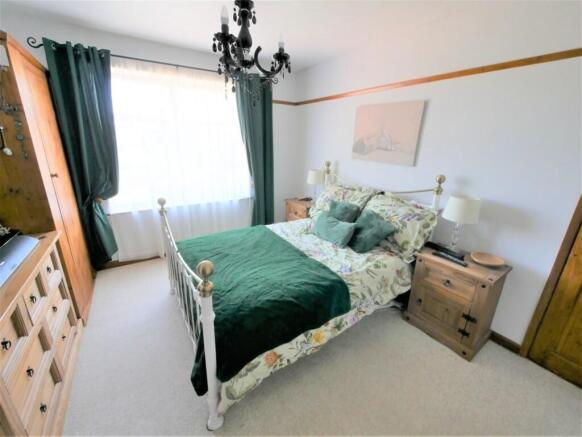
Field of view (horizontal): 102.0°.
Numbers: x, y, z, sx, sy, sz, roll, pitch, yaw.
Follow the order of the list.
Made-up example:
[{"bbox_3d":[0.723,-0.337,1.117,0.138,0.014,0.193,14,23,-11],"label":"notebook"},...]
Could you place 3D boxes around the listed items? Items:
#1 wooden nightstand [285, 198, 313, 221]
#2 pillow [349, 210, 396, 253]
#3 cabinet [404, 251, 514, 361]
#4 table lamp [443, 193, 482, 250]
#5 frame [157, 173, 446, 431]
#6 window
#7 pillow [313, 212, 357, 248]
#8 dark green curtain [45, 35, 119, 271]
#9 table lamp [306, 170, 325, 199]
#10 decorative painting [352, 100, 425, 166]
[{"bbox_3d":[0.212,0.084,3.502,0.390,0.640,0.530,-10,21,-33],"label":"wooden nightstand"},{"bbox_3d":[0.696,0.139,2.105,0.380,0.130,0.380,-41,35,-3],"label":"pillow"},{"bbox_3d":[1.305,0.623,1.907,0.400,0.640,0.530,-10,21,-33],"label":"cabinet"},{"bbox_3d":[1.341,0.062,1.842,0.240,0.470,0.240,-10,21,-33],"label":"table lamp"},{"bbox_3d":[0.031,0.189,2.172,2.060,1.245,1.470,-10,21,-33],"label":"frame"},{"bbox_3d":[-1.293,-0.905,2.853,1.810,1.530,0.100,-10,21,-33],"label":"window"},{"bbox_3d":[0.408,0.093,2.272,0.130,0.340,0.420,44,-11,-37],"label":"pillow"},{"bbox_3d":[-1.935,-0.501,2.424,0.480,2.190,0.150,-10,21,-33],"label":"dark green curtain"},{"bbox_3d":[0.344,-0.417,3.255,0.240,0.470,0.240,1,18,0],"label":"table lamp"},{"bbox_3d":[0.940,-0.859,2.404,0.035,0.570,0.750,-10,21,-33],"label":"decorative painting"}]

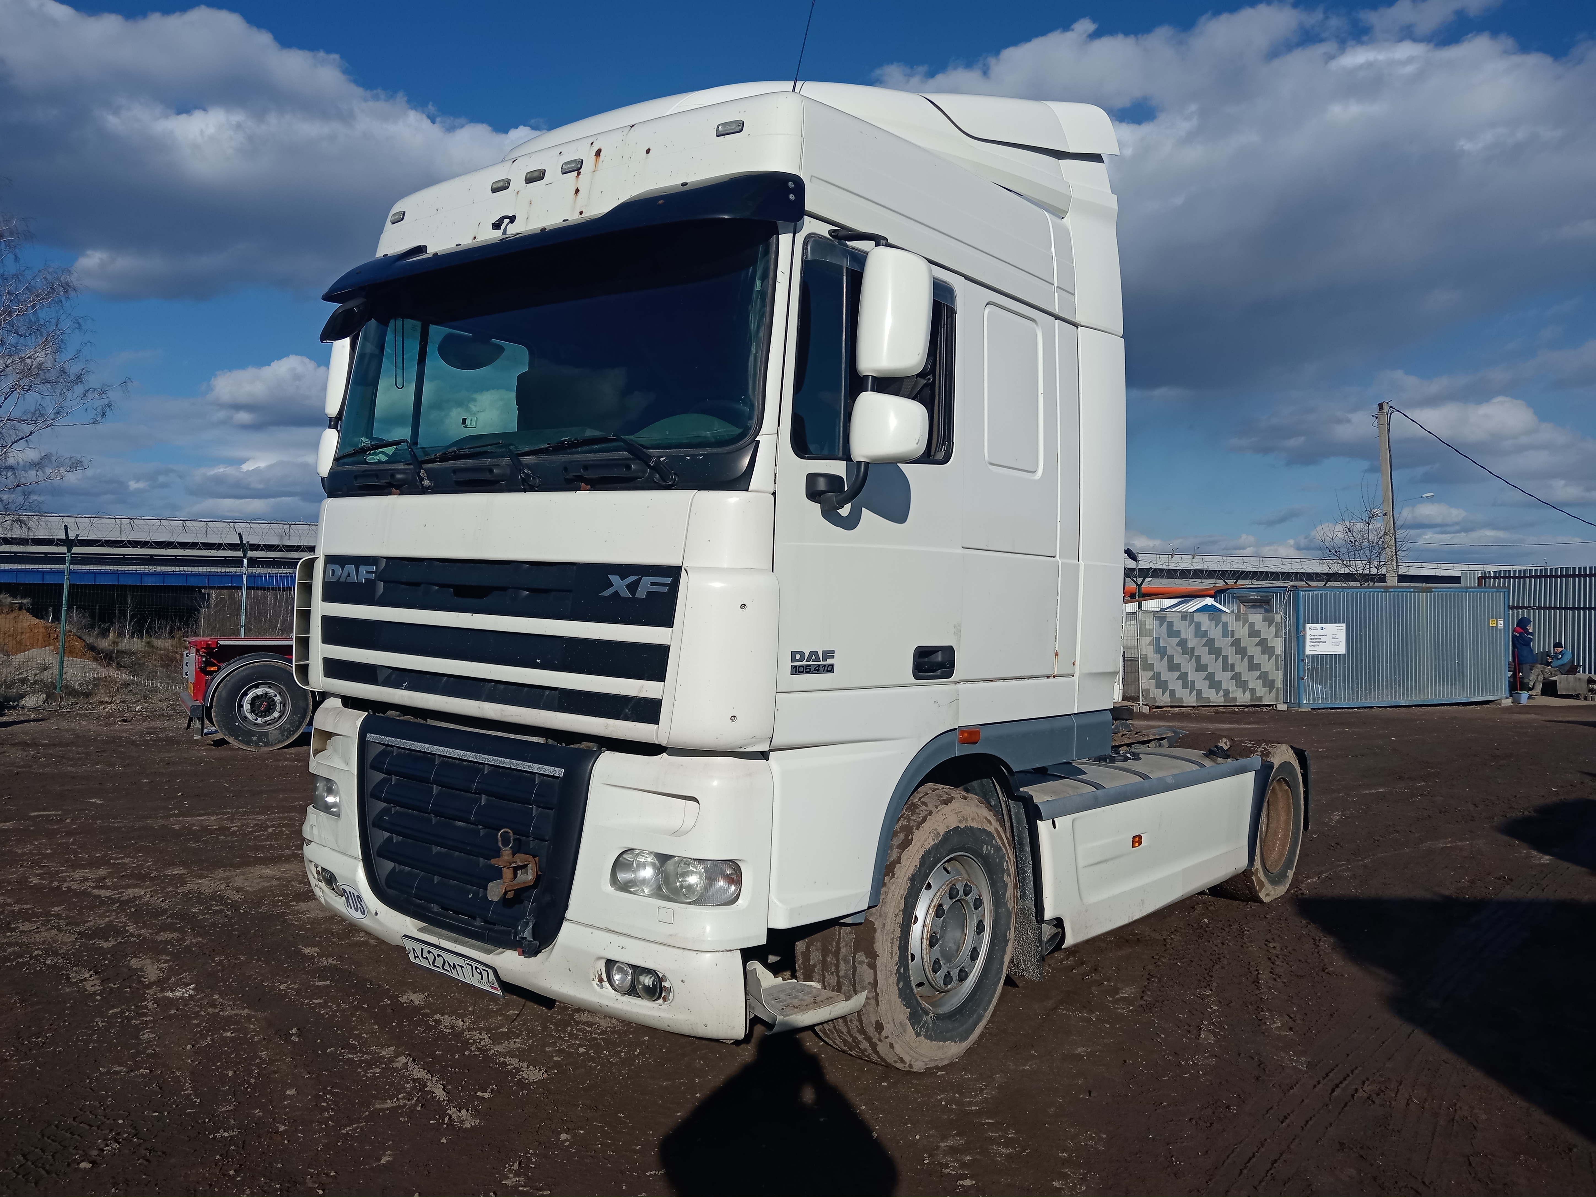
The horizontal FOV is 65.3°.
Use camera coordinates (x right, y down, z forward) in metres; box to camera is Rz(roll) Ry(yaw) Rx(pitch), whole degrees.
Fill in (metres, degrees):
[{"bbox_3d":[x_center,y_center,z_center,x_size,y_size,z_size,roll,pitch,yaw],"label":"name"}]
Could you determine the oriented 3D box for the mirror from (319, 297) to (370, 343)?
[{"bbox_3d":[-1.870,-1.145,5.136,0.140,0.170,0.200,2,0,-21],"label":"mirror"}]

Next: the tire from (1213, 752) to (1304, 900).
[{"bbox_3d":[2.855,1.402,7.819,0.310,1.000,1.000,2,0,39],"label":"tire"}]

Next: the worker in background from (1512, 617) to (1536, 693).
[{"bbox_3d":[16.439,1.313,28.200,0.480,1.750,0.540,2,0,22],"label":"worker in background"}]

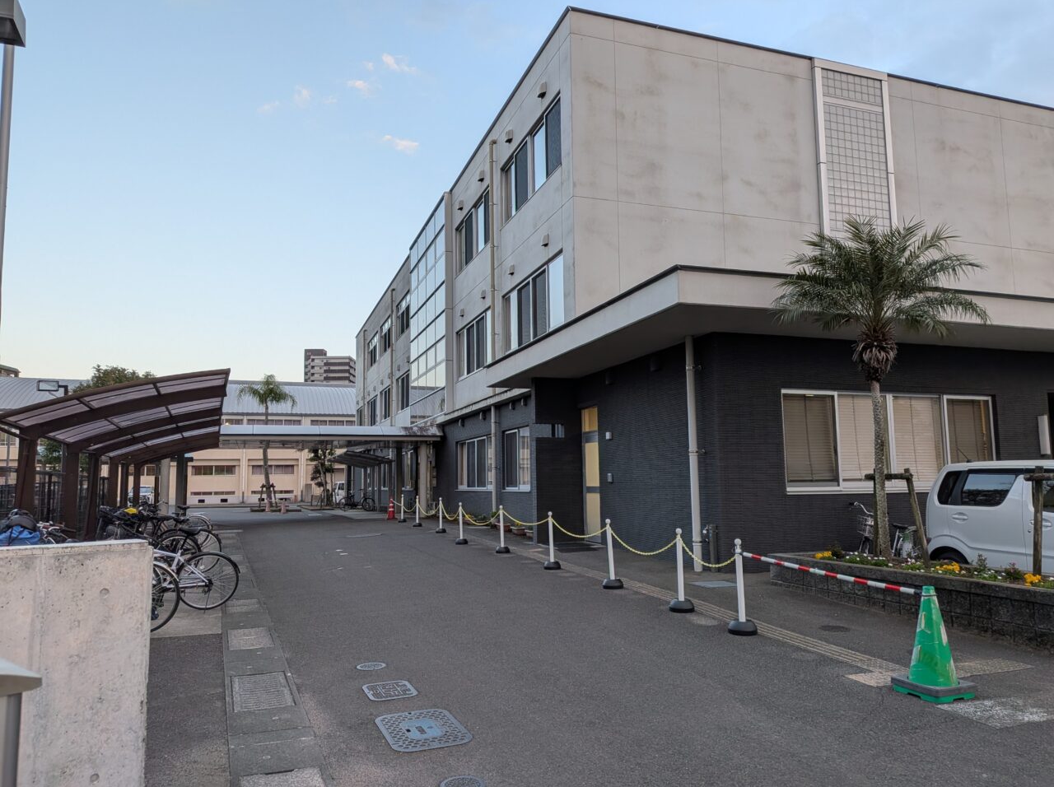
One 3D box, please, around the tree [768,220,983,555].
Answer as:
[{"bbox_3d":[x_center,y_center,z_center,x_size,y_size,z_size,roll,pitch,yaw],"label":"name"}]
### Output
[{"bbox_3d":[4.546,-0.083,9.611,2.704,4.540,2.623,1,-6,-19],"label":"tree"}]

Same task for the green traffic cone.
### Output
[{"bbox_3d":[2.793,1.710,5.061,0.370,0.715,0.370,2,-7,-24],"label":"green traffic cone"}]

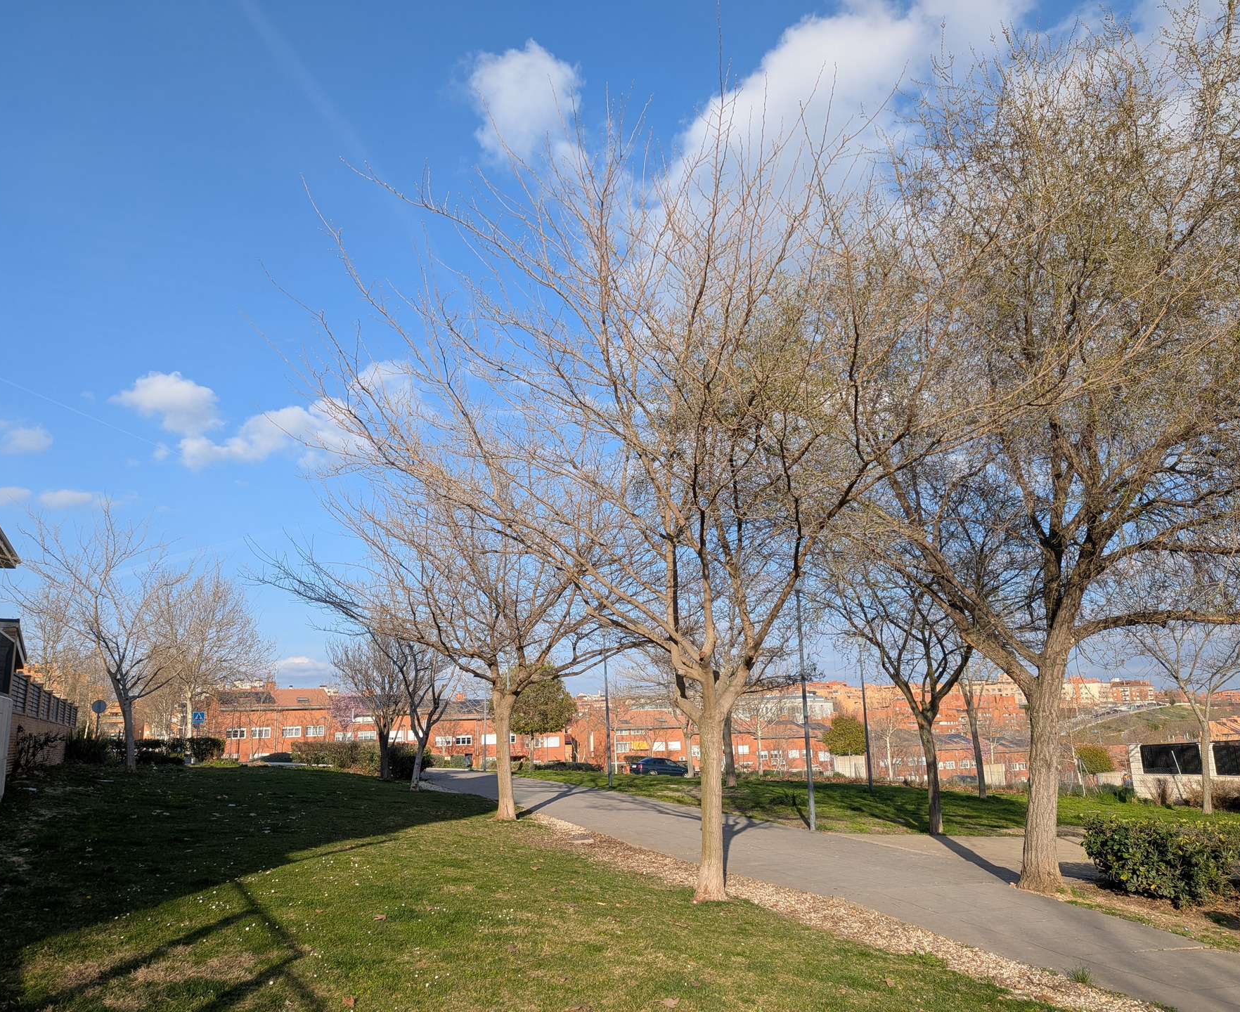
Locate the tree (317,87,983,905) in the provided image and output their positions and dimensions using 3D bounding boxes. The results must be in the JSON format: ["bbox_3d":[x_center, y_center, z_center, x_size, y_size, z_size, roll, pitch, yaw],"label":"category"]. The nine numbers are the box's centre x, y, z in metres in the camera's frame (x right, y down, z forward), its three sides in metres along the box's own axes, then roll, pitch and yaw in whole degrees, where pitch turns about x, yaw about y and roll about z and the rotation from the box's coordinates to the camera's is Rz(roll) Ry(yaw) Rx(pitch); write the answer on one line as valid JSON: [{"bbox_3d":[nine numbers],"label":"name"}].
[{"bbox_3d":[0.227,-0.379,9.866,7.200,8.500,6.600,-2,-13,5],"label":"tree"}]

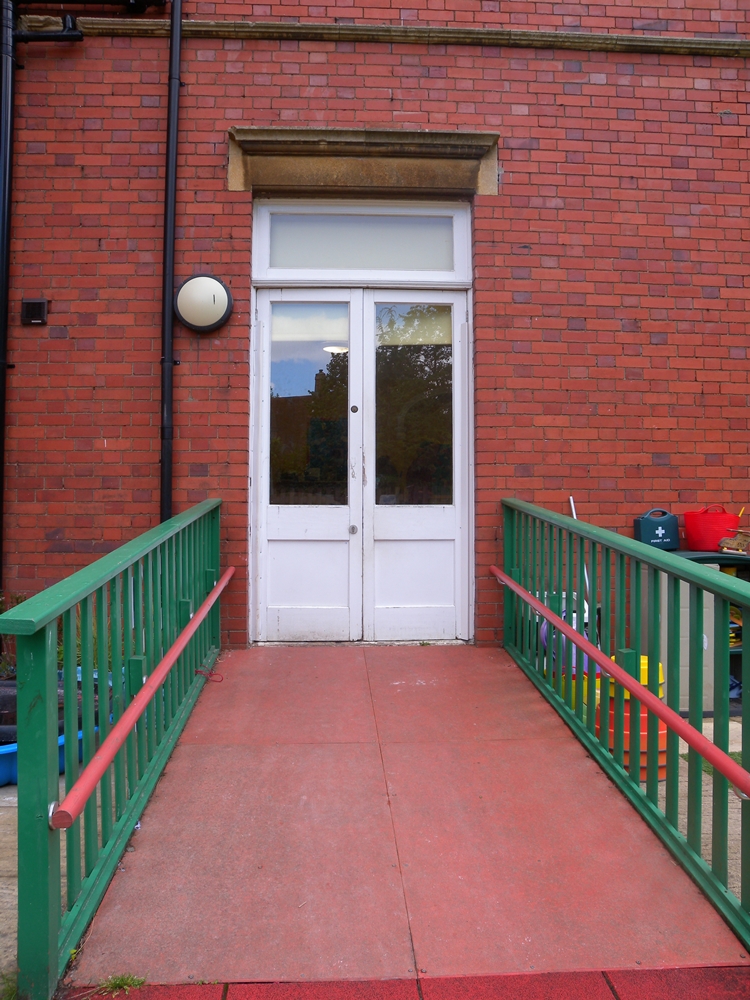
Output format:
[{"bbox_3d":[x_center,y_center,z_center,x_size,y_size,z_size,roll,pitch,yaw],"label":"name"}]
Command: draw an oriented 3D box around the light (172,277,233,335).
[{"bbox_3d":[-1.009,-1.156,4.765,0.345,0.345,0.110,0,-1,-3],"label":"light"}]

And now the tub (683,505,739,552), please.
[{"bbox_3d":[1.965,0.166,4.720,0.325,0.280,0.325,0,-1,16],"label":"tub"}]

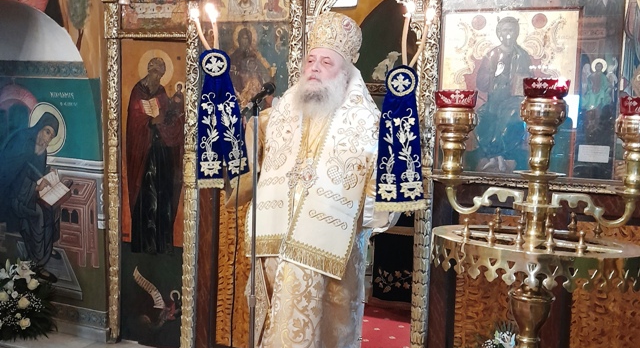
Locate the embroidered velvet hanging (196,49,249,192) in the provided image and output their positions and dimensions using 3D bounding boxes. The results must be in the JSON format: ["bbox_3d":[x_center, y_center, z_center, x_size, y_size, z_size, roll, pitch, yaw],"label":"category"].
[{"bbox_3d":[-0.395,-0.225,2.020,0.205,0.565,0.080,0,6,-4],"label":"embroidered velvet hanging"}]

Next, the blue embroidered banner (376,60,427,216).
[{"bbox_3d":[0.300,-0.132,1.860,0.195,0.550,0.080,1,6,13],"label":"blue embroidered banner"}]

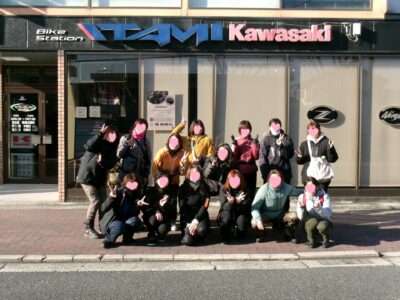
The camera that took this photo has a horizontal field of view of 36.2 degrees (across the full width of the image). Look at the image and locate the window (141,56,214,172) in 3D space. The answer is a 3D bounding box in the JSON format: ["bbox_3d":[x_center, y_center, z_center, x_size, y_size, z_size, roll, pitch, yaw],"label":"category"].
[{"bbox_3d":[-0.418,-0.535,11.402,1.377,2.399,0.100,0,2,-1],"label":"window"}]

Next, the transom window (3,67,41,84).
[{"bbox_3d":[-3.893,-1.634,13.433,0.786,0.393,0.100,0,2,-1],"label":"transom window"}]

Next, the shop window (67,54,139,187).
[{"bbox_3d":[-1.811,-0.539,11.378,1.334,2.441,0.100,0,2,-1],"label":"shop window"}]

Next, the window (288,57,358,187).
[{"bbox_3d":[2.310,-0.524,11.451,1.314,2.438,0.100,0,2,-1],"label":"window"}]

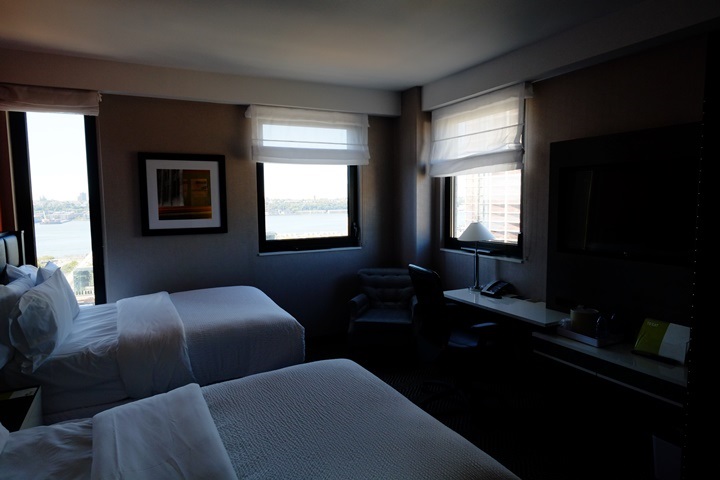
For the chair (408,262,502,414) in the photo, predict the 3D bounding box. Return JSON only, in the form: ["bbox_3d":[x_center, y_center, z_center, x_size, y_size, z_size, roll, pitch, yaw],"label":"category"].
[{"bbox_3d":[0.753,0.760,3.425,0.630,1.060,0.620,-3,6,-27],"label":"chair"}]

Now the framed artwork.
[{"bbox_3d":[-1.638,-0.423,3.952,0.745,0.745,0.030,-3,6,-27],"label":"framed artwork"}]

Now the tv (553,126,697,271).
[{"bbox_3d":[1.692,-0.231,2.717,0.080,0.700,1.000,-3,6,-27],"label":"tv"}]

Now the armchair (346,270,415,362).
[{"bbox_3d":[0.235,0.766,4.501,0.700,0.870,0.700,-1,5,0],"label":"armchair"}]

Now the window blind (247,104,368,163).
[{"bbox_3d":[-0.502,-1.075,4.412,1.290,0.560,0.100,-3,6,-27],"label":"window blind"}]

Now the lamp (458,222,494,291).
[{"bbox_3d":[1.106,0.157,3.992,0.345,0.640,0.345,-1,5,0],"label":"lamp"}]

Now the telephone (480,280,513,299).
[{"bbox_3d":[1.242,0.444,3.787,0.200,0.100,0.210,-3,6,-27],"label":"telephone"}]

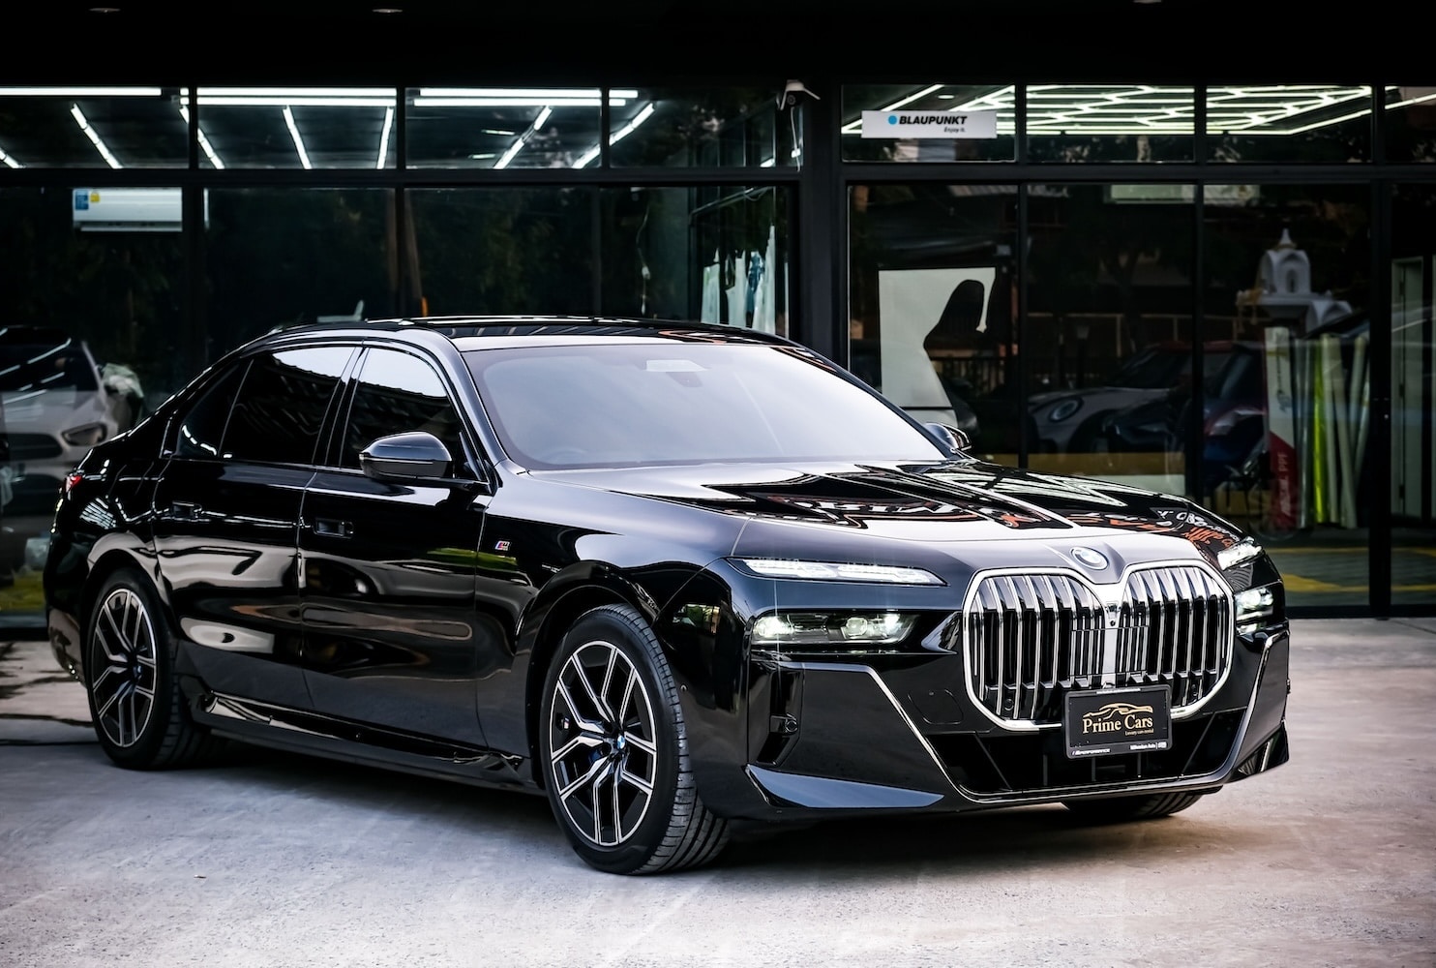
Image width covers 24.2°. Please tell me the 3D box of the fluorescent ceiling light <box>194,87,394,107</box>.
[{"bbox_3d":[-2.456,-2.220,19.200,1.240,0.090,0.150,0,1,-6],"label":"fluorescent ceiling light"}]

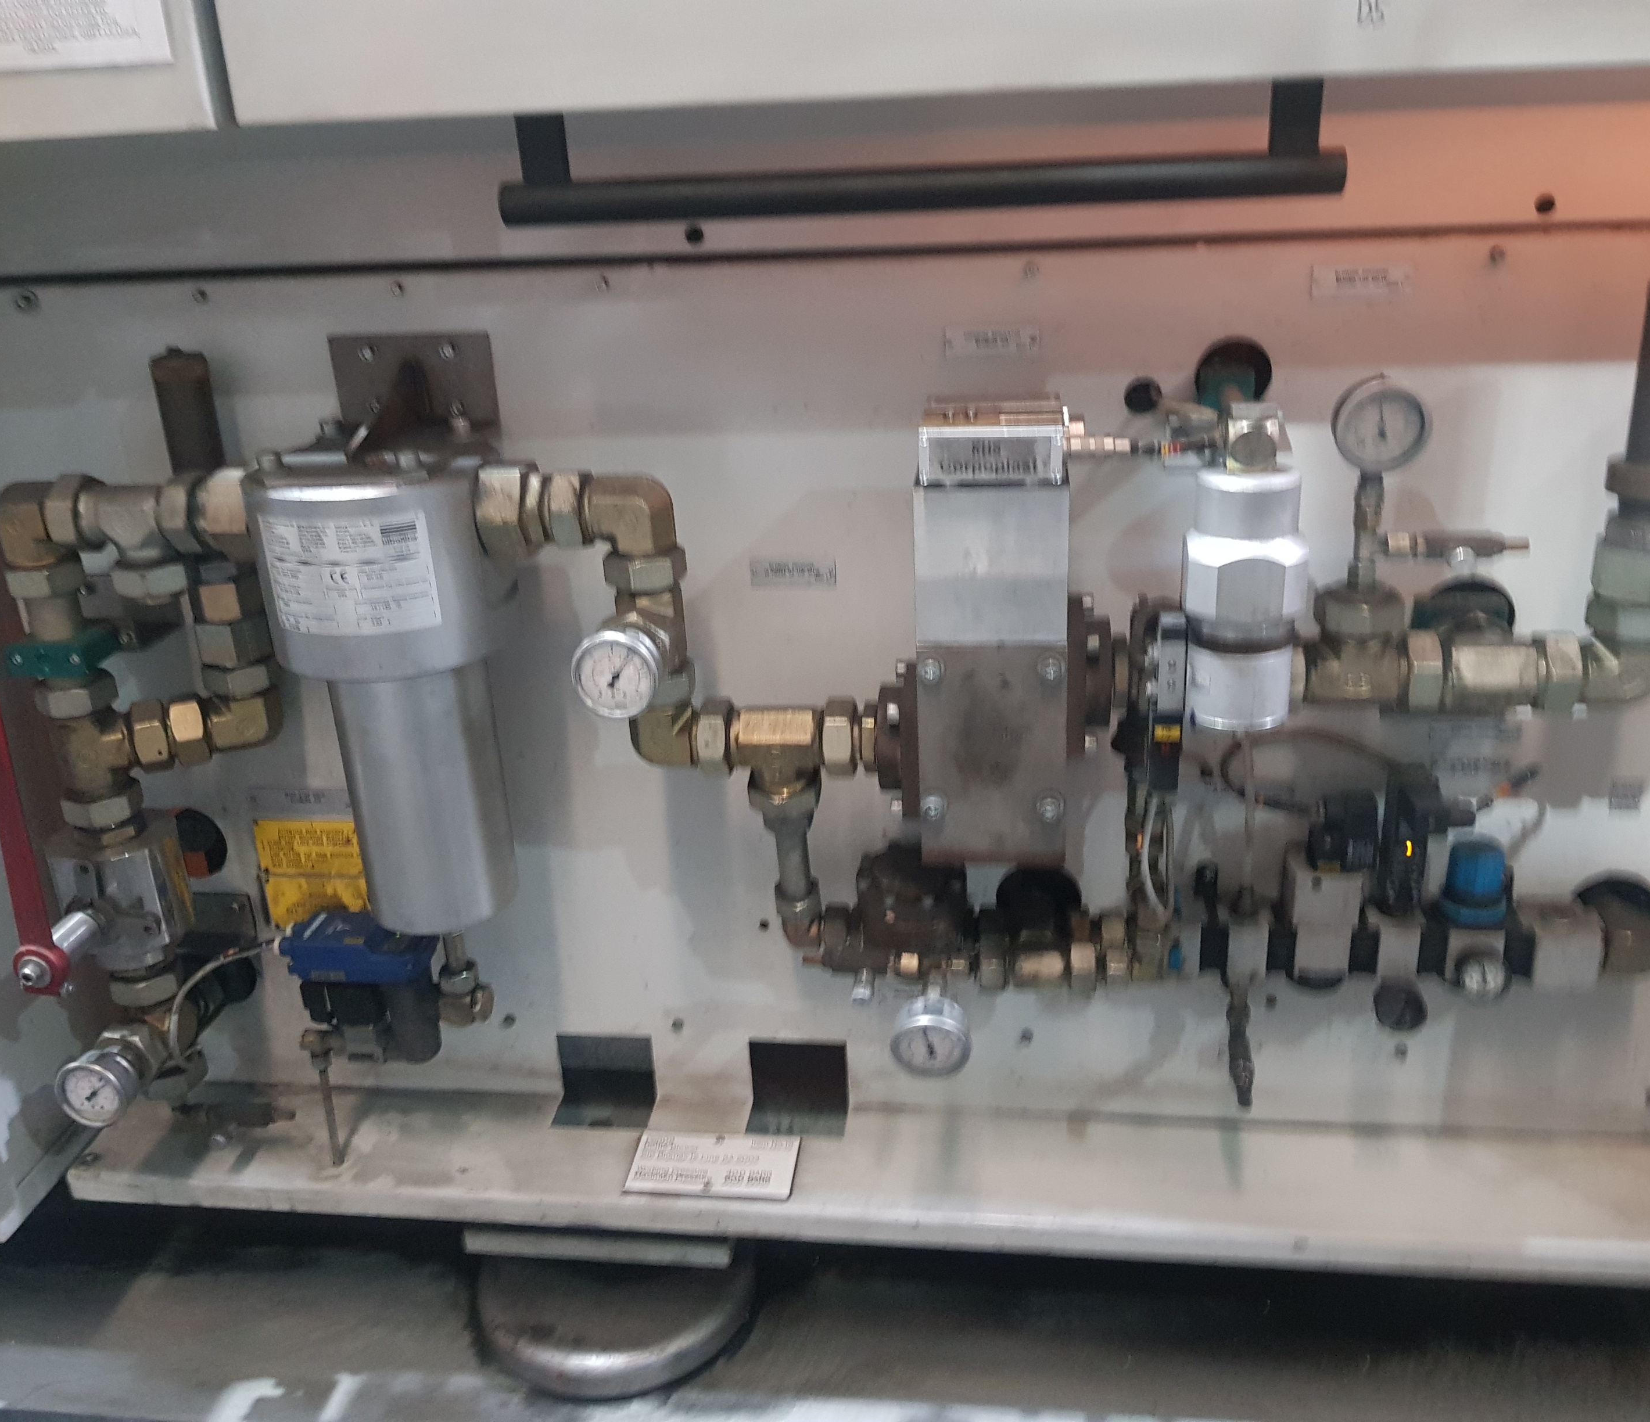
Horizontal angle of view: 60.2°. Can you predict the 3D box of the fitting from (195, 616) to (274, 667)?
[{"bbox_3d":[-0.450,-0.053,1.086,0.053,0.032,0.051,0,21,8],"label":"fitting"}]

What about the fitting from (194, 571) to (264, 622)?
[{"bbox_3d":[-0.448,-0.086,1.070,0.047,0.030,0.047,0,22,8],"label":"fitting"}]

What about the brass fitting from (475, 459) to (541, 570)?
[{"bbox_3d":[-0.250,-0.154,1.121,0.034,0.077,0.077,0,20,7],"label":"brass fitting"}]

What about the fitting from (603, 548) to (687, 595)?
[{"bbox_3d":[-0.141,-0.110,1.124,0.064,0.026,0.062,0,20,7],"label":"fitting"}]

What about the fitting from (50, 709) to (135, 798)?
[{"bbox_3d":[-0.640,0.036,1.241,0.055,0.066,0.055,0,20,7],"label":"fitting"}]

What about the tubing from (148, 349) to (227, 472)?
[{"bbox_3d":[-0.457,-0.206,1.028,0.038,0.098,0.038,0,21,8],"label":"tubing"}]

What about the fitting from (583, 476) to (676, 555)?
[{"bbox_3d":[-0.159,-0.161,1.169,0.068,0.060,0.054,0,21,7],"label":"fitting"}]

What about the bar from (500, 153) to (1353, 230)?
[{"bbox_3d":[0.056,-0.348,0.955,0.562,0.029,0.029,0,21,7],"label":"bar"}]

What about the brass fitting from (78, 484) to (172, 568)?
[{"bbox_3d":[-0.519,-0.139,1.058,0.062,0.052,0.044,0,22,8],"label":"brass fitting"}]

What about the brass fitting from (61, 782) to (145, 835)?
[{"bbox_3d":[-0.586,0.079,1.155,0.056,0.027,0.054,0,22,8],"label":"brass fitting"}]

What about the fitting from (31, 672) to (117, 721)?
[{"bbox_3d":[-0.682,-0.014,1.295,0.067,0.026,0.065,0,21,7],"label":"fitting"}]

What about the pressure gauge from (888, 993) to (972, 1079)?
[{"bbox_3d":[0.082,0.245,1.087,0.061,0.061,0.042,0,22,8],"label":"pressure gauge"}]

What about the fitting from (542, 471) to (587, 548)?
[{"bbox_3d":[-0.204,-0.157,1.114,0.025,0.060,0.060,0,20,7],"label":"fitting"}]

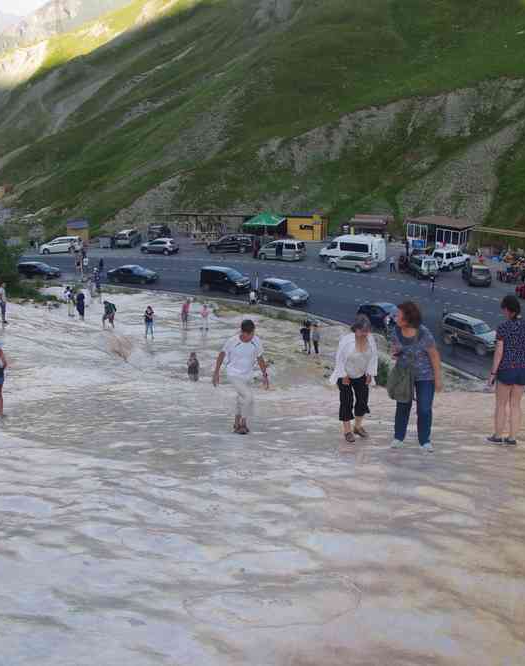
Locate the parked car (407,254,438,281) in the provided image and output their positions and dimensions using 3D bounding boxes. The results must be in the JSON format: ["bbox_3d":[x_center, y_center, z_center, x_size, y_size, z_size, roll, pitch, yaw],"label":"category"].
[{"bbox_3d":[15.405,-6.186,70.999,1.730,1.830,4.100,-1,16,-6],"label":"parked car"}]

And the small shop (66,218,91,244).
[{"bbox_3d":[-21.577,-11.863,88.000,2.400,3.100,2.000,5,20,16],"label":"small shop"}]

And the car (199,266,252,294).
[{"bbox_3d":[-3.104,-4.570,64.087,1.910,1.850,4.820,-12,19,-43],"label":"car"}]

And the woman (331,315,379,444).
[{"bbox_3d":[1.104,0.556,8.945,0.560,1.570,0.420,-3,13,-14],"label":"woman"}]

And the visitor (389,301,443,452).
[{"bbox_3d":[1.571,0.458,7.607,0.580,1.630,0.420,7,20,21],"label":"visitor"}]

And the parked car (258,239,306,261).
[{"bbox_3d":[2.206,-8.826,79.499,4.800,1.920,1.920,5,16,14],"label":"parked car"}]

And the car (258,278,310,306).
[{"bbox_3d":[1.859,-3.368,64.729,4.450,1.670,1.800,16,25,39],"label":"car"}]

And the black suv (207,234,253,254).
[{"bbox_3d":[-3.578,-10.031,84.064,4.750,1.780,1.860,2,19,7],"label":"black suv"}]

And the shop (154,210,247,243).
[{"bbox_3d":[-7.648,-13.729,95.500,11.300,3.300,3.300,3,16,8],"label":"shop"}]

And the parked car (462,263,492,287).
[{"bbox_3d":[19.550,-5.260,67.314,1.840,1.680,4.400,3,15,11],"label":"parked car"}]

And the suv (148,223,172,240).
[{"bbox_3d":[-12.951,-12.411,94.064,1.870,1.780,4.700,2,14,4],"label":"suv"}]

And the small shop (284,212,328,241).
[{"bbox_3d":[5.465,-12.938,91.463,4.400,3.100,3.000,3,13,13],"label":"small shop"}]

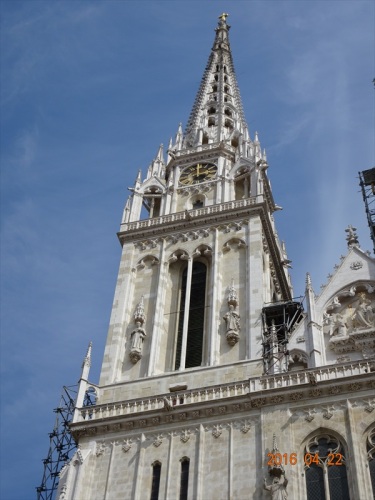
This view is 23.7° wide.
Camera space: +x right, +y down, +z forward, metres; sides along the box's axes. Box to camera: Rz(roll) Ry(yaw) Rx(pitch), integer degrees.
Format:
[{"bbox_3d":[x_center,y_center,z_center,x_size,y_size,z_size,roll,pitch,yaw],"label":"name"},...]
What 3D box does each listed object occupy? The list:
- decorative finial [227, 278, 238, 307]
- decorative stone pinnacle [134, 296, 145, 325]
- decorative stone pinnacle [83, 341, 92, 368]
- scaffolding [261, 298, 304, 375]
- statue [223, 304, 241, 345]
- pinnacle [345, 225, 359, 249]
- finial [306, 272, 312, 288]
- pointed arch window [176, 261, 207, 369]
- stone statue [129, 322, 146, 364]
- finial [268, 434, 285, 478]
[{"bbox_3d":[3.114,2.852,61.542,0.720,2.829,0.700,-12,-53,13],"label":"decorative finial"},{"bbox_3d":[-3.283,4.173,63.056,0.720,2.790,0.700,-12,-53,13],"label":"decorative stone pinnacle"},{"bbox_3d":[-6.575,6.951,59.980,0.550,2.515,0.550,-12,-53,13],"label":"decorative stone pinnacle"},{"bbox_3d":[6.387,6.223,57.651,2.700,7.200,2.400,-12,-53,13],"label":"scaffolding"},{"bbox_3d":[2.930,4.831,59.116,1.050,3.655,0.850,-12,-53,13],"label":"statue"},{"bbox_3d":[11.452,-0.940,62.541,0.850,2.733,0.850,-12,-53,13],"label":"pinnacle"},{"bbox_3d":[8.156,2.018,59.916,0.420,1.680,0.420,-12,-53,13],"label":"finial"},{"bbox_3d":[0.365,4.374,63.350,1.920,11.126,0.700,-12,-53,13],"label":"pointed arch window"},{"bbox_3d":[-3.422,6.172,60.582,1.050,3.766,0.850,-12,-53,13],"label":"stone statue"},{"bbox_3d":[4.774,11.066,48.400,0.950,2.922,0.900,-12,-53,13],"label":"finial"}]

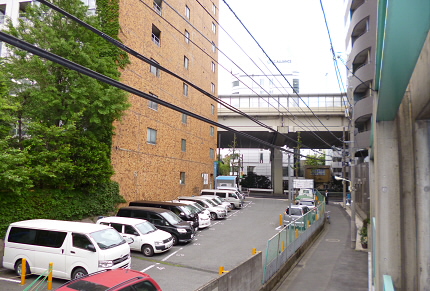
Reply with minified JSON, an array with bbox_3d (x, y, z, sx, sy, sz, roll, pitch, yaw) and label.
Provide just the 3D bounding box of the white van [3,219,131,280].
[{"bbox_3d":[-5.619,3.997,11.523,4.750,2.020,1.750,-1,-5,18],"label":"white van"}]

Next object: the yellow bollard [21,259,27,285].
[{"bbox_3d":[-6.809,4.485,10.654,0.140,0.880,0.140,1,-7,0],"label":"yellow bollard"}]

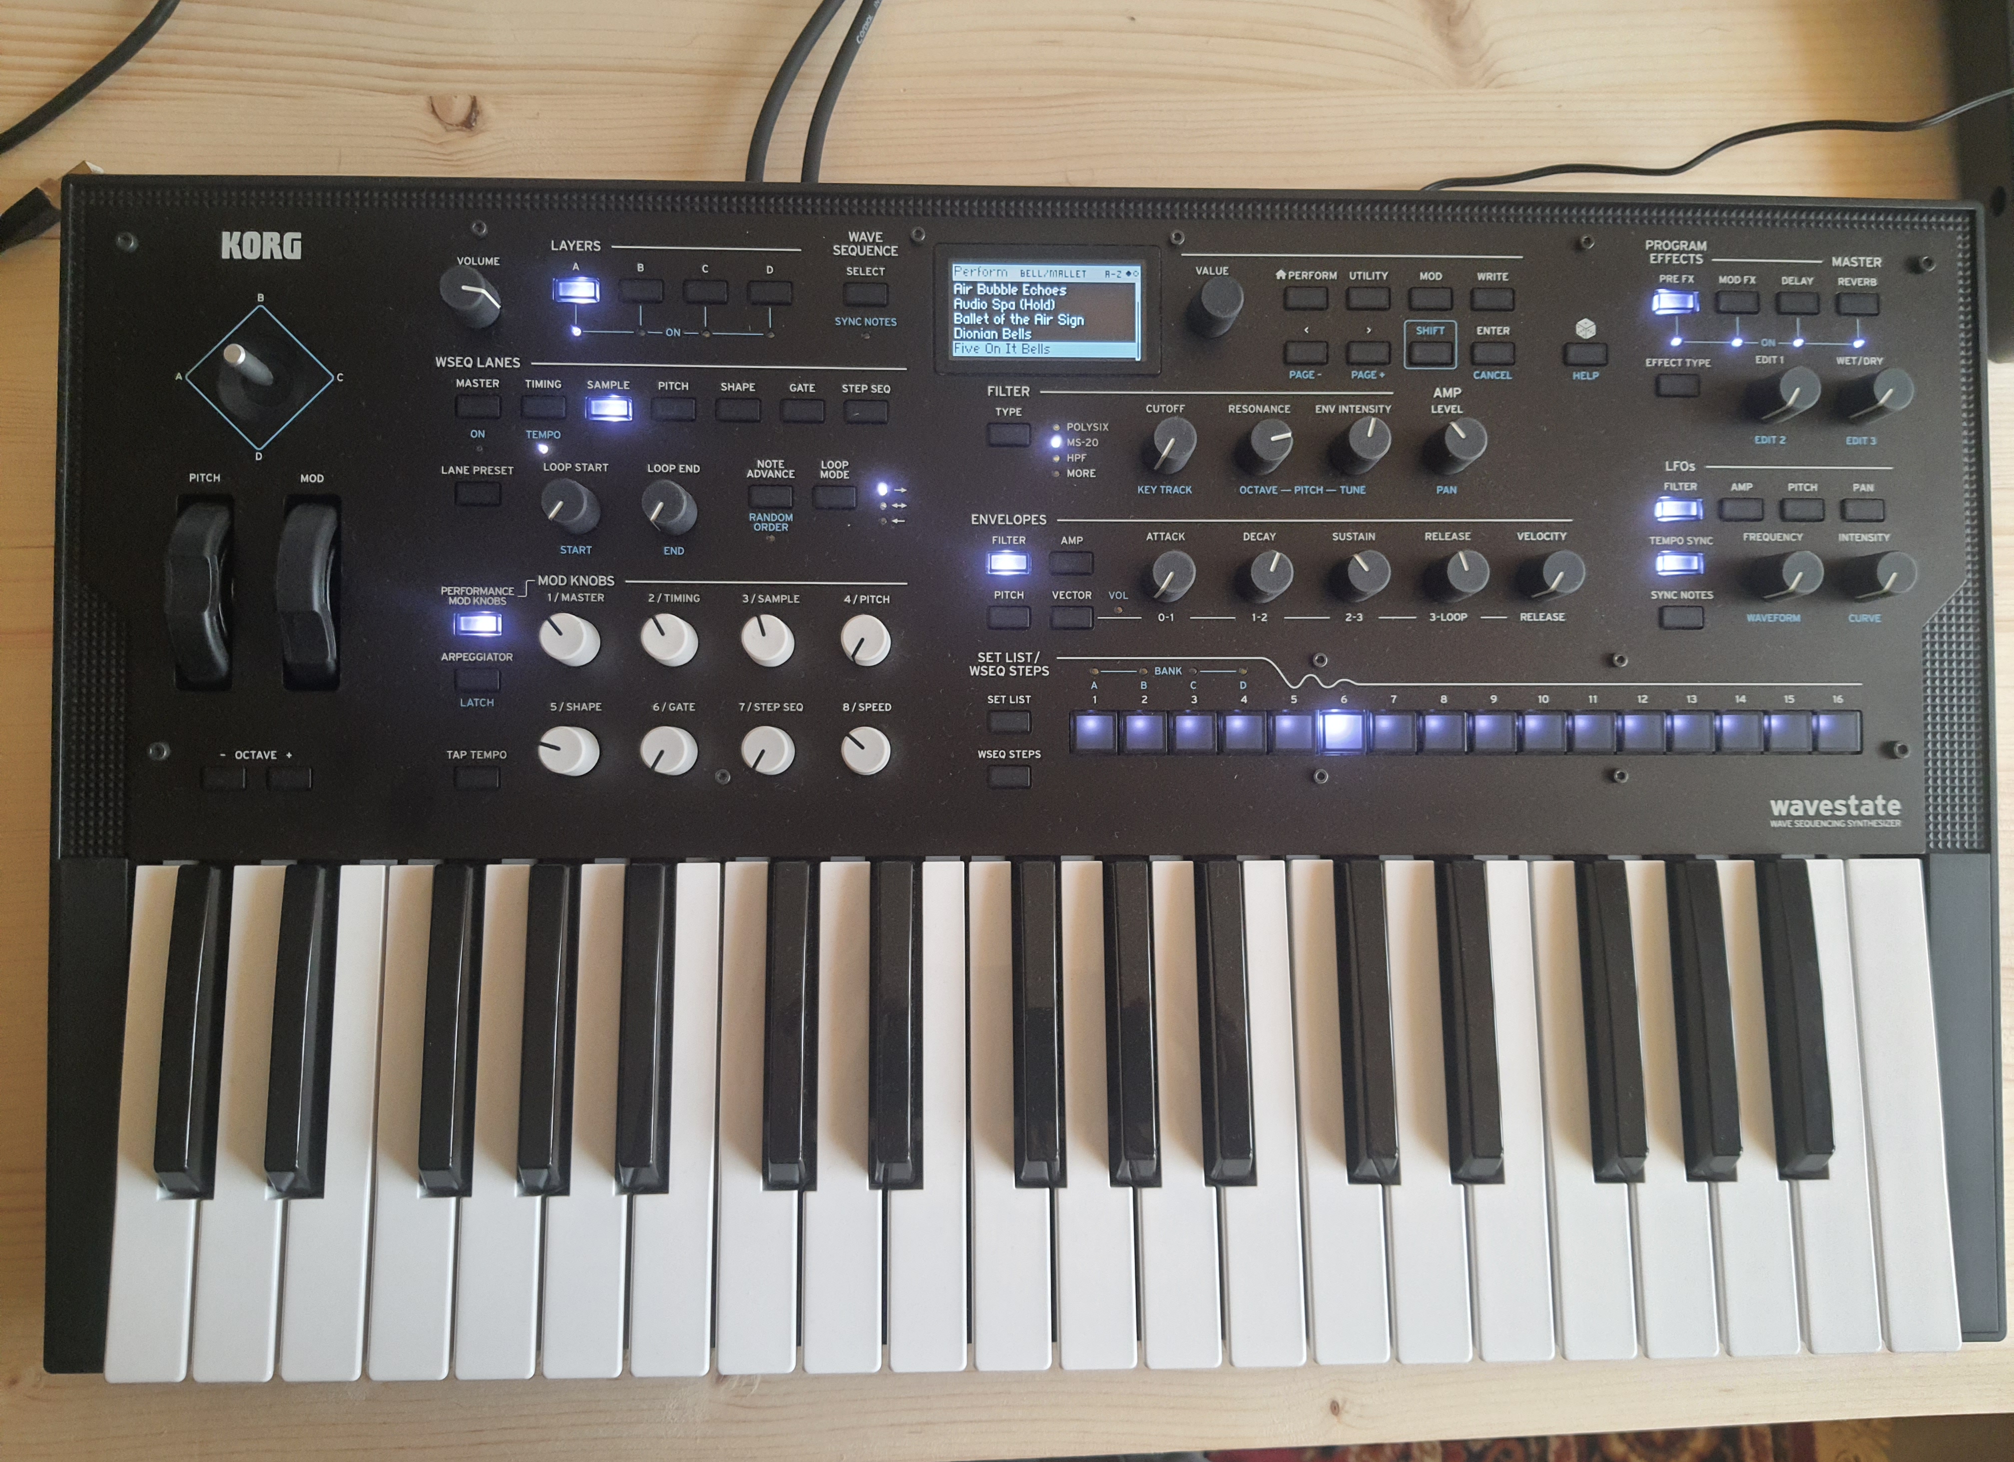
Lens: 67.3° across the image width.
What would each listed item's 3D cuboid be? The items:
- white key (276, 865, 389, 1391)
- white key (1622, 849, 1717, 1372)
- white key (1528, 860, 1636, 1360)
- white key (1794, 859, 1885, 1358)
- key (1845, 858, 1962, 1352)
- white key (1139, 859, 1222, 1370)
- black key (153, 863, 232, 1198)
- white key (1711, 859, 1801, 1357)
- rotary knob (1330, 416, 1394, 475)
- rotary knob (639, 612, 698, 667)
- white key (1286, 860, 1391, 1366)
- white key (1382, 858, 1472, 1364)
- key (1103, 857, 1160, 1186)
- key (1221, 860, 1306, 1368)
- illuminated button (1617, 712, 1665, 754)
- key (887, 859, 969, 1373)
[{"bbox_3d":[-0.187,0.109,0.428,0.022,0.015,0.141,0,82,-2],"label":"white key"},{"bbox_3d":[0.189,0.108,0.443,0.022,0.019,0.141,0,82,-2],"label":"white key"},{"bbox_3d":[0.165,0.108,0.441,0.022,0.017,0.140,0,82,-2],"label":"white key"},{"bbox_3d":[0.237,0.108,0.445,0.022,0.015,0.141,0,82,-2],"label":"white key"},{"bbox_3d":[0.260,0.107,0.446,0.022,0.017,0.142,0,81,-2],"label":"key"},{"bbox_3d":[0.048,0.108,0.437,0.022,0.017,0.140,0,82,-2],"label":"white key"},{"bbox_3d":[-0.226,0.083,0.419,0.013,0.012,0.090,0,82,-2],"label":"black key"},{"bbox_3d":[0.213,0.108,0.443,0.022,0.014,0.141,0,82,-2],"label":"white key"},{"bbox_3d":[0.103,-0.083,0.437,0.012,0.015,0.012,11,87,-2],"label":"rotary knob"},{"bbox_3d":[-0.095,-0.026,0.426,0.014,0.016,0.014,0,88,-2],"label":"rotary knob"},{"bbox_3d":[0.095,0.108,0.439,0.022,0.014,0.141,0,82,-2],"label":"white key"},{"bbox_3d":[0.119,0.107,0.440,0.022,0.017,0.142,0,81,-2],"label":"white key"},{"bbox_3d":[0.036,0.082,0.429,0.012,0.013,0.090,0,82,-2],"label":"key"},{"bbox_3d":[0.071,0.108,0.439,0.022,0.019,0.141,0,82,-2],"label":"key"},{"bbox_3d":[0.185,0.001,0.441,0.013,0.004,0.012,0,87,-2],"label":"illuminated button"},{"bbox_3d":[-0.022,0.107,0.434,0.022,0.017,0.142,0,81,-2],"label":"key"}]

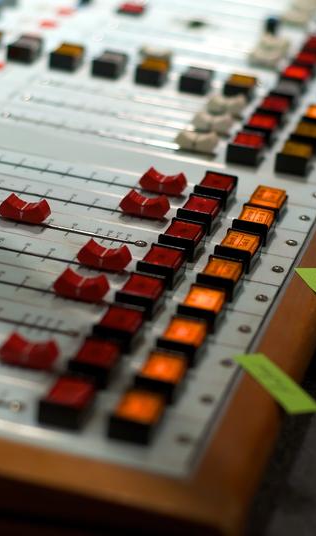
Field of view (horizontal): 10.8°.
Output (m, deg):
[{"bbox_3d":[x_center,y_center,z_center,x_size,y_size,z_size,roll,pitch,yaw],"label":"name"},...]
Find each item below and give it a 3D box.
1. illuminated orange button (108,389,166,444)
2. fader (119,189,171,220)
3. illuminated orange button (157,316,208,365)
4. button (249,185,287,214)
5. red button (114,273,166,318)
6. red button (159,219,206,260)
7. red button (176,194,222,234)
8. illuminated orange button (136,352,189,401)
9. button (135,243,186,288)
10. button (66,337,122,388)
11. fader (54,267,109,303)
[{"bbox_3d":[-0.007,0.057,0.637,0.017,0.009,0.021,11,25,12],"label":"illuminated orange button"},{"bbox_3d":[-0.007,-0.033,0.846,0.024,0.010,0.010,11,25,12],"label":"fader"},{"bbox_3d":[0.011,0.031,0.699,0.016,0.009,0.021,11,25,12],"label":"illuminated orange button"},{"bbox_3d":[0.059,-0.035,0.869,0.017,0.010,0.021,11,25,12],"label":"button"},{"bbox_3d":[-0.008,0.013,0.749,0.018,0.011,0.024,11,25,12],"label":"red button"},{"bbox_3d":[0.012,-0.013,0.800,0.016,0.010,0.023,11,25,12],"label":"red button"},{"bbox_3d":[0.021,-0.026,0.831,0.016,0.010,0.023,11,25,12],"label":"red button"},{"bbox_3d":[0.001,0.044,0.670,0.016,0.010,0.023,11,25,12],"label":"illuminated orange button"},{"bbox_3d":[0.003,-0.001,0.768,0.017,0.009,0.021,11,25,12],"label":"button"},{"bbox_3d":[-0.026,0.039,0.686,0.018,0.011,0.024,11,25,12],"label":"button"},{"bbox_3d":[-0.034,0.007,0.751,0.024,0.010,0.010,11,25,12],"label":"fader"}]

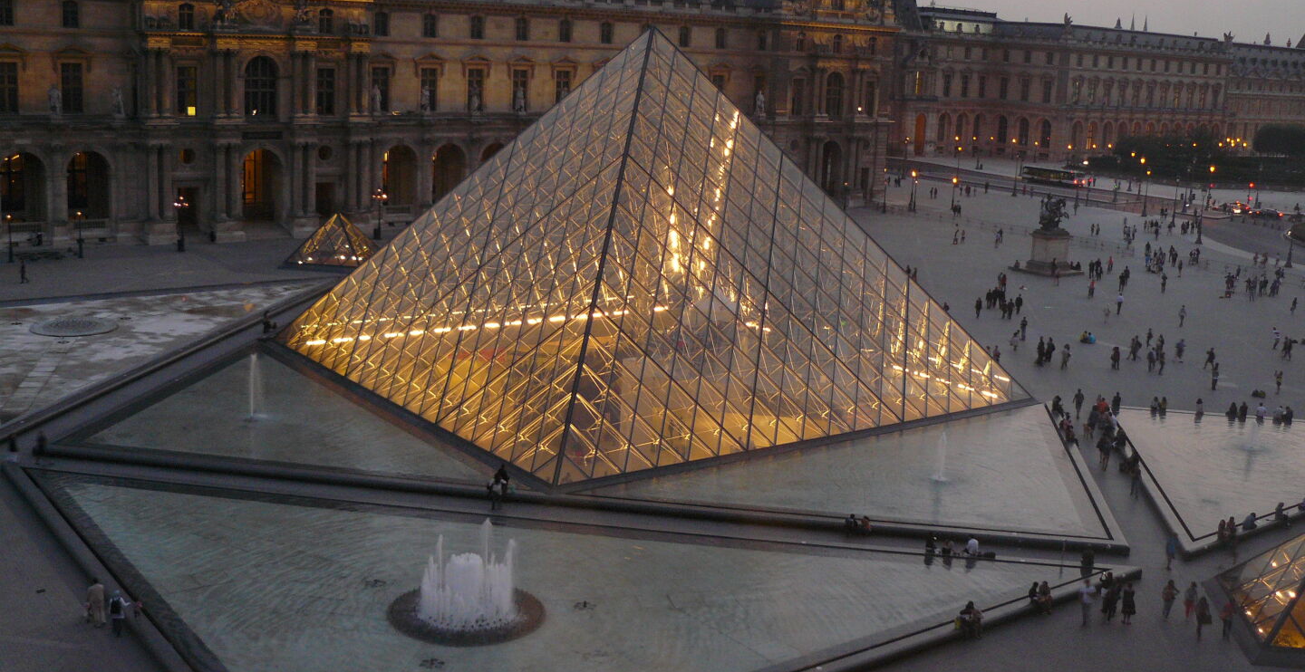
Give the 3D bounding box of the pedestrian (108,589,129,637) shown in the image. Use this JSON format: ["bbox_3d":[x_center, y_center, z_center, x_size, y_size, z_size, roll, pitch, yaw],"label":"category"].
[{"bbox_3d":[-18.296,9.484,46.400,0.580,1.680,0.450,2,12,-1],"label":"pedestrian"}]

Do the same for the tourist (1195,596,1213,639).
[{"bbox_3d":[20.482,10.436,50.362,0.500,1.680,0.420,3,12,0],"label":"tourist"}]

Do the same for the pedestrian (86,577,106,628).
[{"bbox_3d":[-20.036,9.614,48.883,0.620,1.820,0.420,-1,13,-17],"label":"pedestrian"}]

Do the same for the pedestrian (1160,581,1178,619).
[{"bbox_3d":[20.502,10.441,53.717,0.520,1.630,0.520,-3,13,-25],"label":"pedestrian"}]

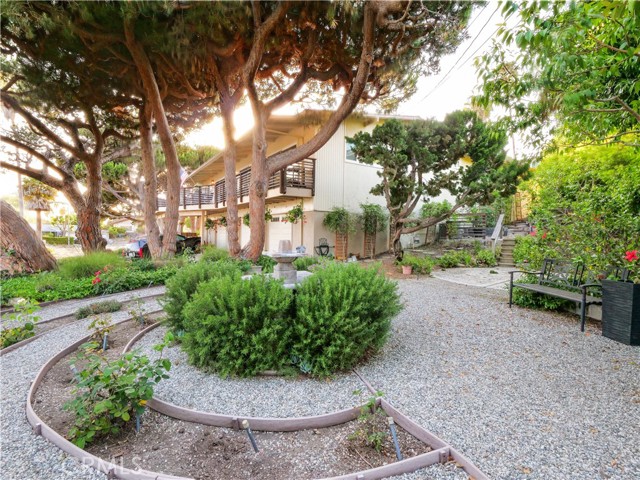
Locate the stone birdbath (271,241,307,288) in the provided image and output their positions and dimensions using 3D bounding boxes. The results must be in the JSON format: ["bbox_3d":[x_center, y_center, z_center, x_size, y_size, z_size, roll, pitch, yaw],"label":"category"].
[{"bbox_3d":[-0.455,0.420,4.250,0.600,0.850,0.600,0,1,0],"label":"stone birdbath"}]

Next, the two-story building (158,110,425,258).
[{"bbox_3d":[-0.750,-2.100,18.000,11.000,6.600,13.800,-1,1,-35],"label":"two-story building"}]

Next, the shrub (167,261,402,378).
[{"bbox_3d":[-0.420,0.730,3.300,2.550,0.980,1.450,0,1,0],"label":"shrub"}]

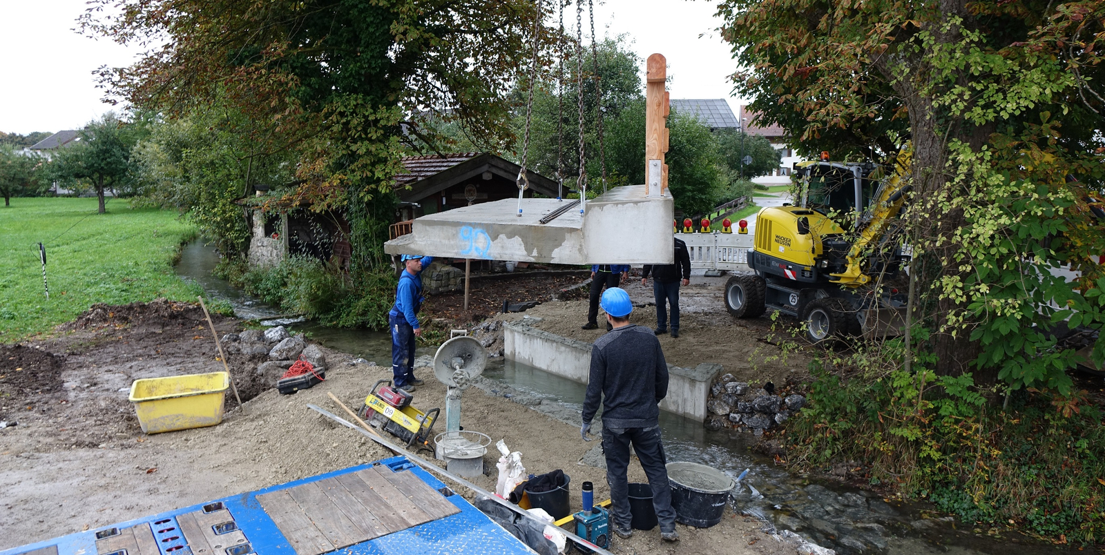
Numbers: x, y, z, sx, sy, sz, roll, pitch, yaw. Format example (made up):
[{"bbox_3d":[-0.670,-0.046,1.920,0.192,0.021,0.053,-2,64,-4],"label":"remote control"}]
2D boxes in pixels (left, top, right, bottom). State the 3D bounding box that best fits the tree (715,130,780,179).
[{"bbox_3d":[15.596,-8.964,59.327,5.200,5.602,5.200,0,8,0],"label":"tree"}]

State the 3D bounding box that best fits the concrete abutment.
[{"bbox_3d":[0.788,1.334,11.162,0.620,0.600,4.499,-7,11,-38],"label":"concrete abutment"}]

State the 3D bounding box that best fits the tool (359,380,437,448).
[{"bbox_3d":[-1.615,1.423,7.795,0.720,0.460,0.420,27,6,12],"label":"tool"}]

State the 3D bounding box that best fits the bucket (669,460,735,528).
[{"bbox_3d":[1.133,1.680,5.636,0.520,0.330,0.520,0,8,0],"label":"bucket"}]

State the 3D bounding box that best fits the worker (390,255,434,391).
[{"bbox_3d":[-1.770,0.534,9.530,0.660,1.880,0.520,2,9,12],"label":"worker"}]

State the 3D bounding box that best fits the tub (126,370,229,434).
[{"bbox_3d":[-4.159,1.432,8.283,0.960,0.459,0.614,-3,13,-25],"label":"tub"}]

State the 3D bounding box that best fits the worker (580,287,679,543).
[{"bbox_3d":[0.530,0.981,5.300,0.660,1.850,0.420,-1,8,-7],"label":"worker"}]

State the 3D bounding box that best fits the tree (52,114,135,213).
[{"bbox_3d":[-26.461,-6.497,42.507,4.200,5.612,4.200,-5,10,-32],"label":"tree"}]

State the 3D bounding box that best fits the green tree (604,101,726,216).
[{"bbox_3d":[5.439,-5.515,35.576,5.900,5.917,5.400,0,8,0],"label":"green tree"}]

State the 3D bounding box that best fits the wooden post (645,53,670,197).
[{"bbox_3d":[0.810,-1.168,5.690,0.185,1.070,0.170,-1,8,-8],"label":"wooden post"}]

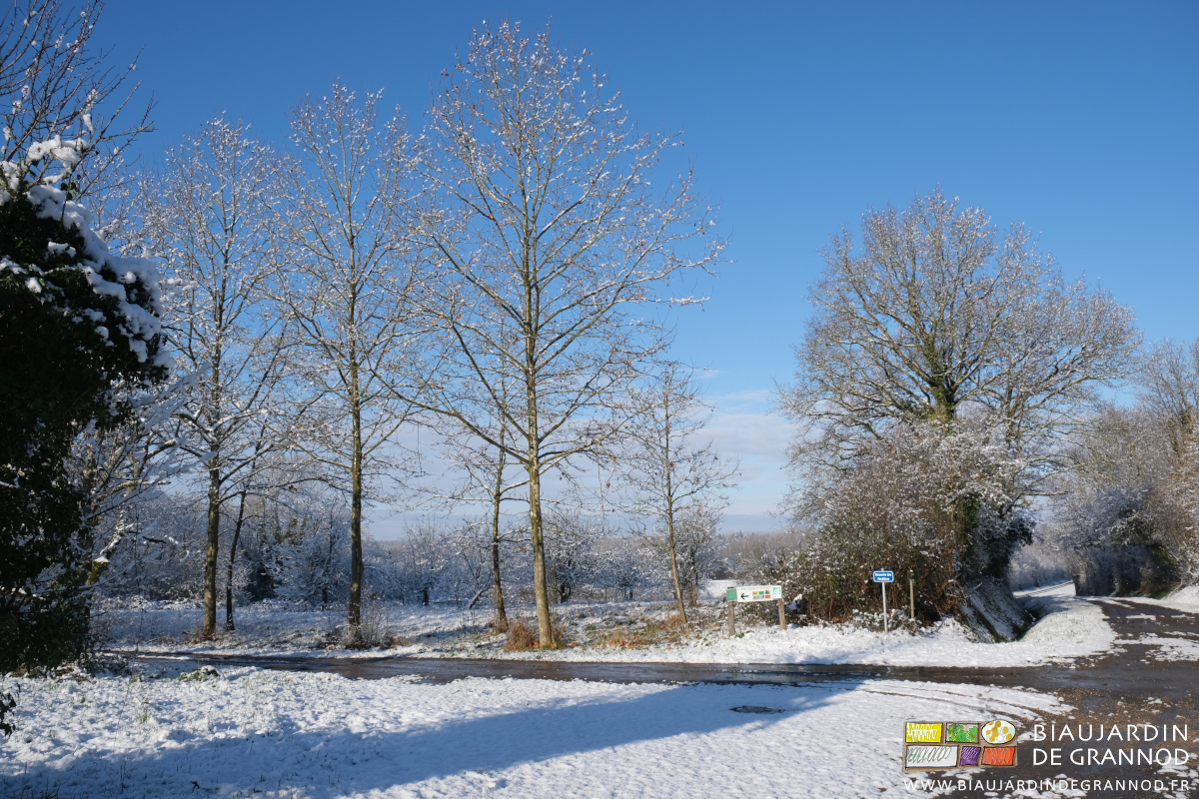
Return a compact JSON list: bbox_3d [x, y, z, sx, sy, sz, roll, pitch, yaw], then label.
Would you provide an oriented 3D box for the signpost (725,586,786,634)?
[{"bbox_3d":[3.632,4.849,20.929,1.550,1.130,0.130,4,-12,-26],"label":"signpost"}]

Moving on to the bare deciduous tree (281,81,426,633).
[{"bbox_3d":[-5.833,-1.190,21.124,3.599,13.510,3.599,-1,-10,0],"label":"bare deciduous tree"}]

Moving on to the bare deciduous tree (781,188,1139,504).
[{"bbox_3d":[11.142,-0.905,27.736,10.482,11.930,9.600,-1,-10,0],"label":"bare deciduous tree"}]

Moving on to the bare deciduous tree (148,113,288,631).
[{"bbox_3d":[-10.219,-0.920,24.042,3.794,14.241,3.604,-1,-10,0],"label":"bare deciduous tree"}]

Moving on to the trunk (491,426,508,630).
[{"bbox_3d":[-2.635,3.340,23.595,0.425,5.352,0.378,-1,-10,0],"label":"trunk"}]

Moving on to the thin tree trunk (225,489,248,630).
[{"bbox_3d":[-10.692,4.707,26.471,0.600,4.084,0.459,-1,-10,0],"label":"thin tree trunk"}]

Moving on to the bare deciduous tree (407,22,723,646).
[{"bbox_3d":[-0.742,-1.811,19.343,6.835,13.886,6.152,-1,-10,0],"label":"bare deciduous tree"}]

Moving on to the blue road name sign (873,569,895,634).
[{"bbox_3d":[6.322,4.471,19.962,0.460,1.398,0.070,-5,-11,17],"label":"blue road name sign"}]

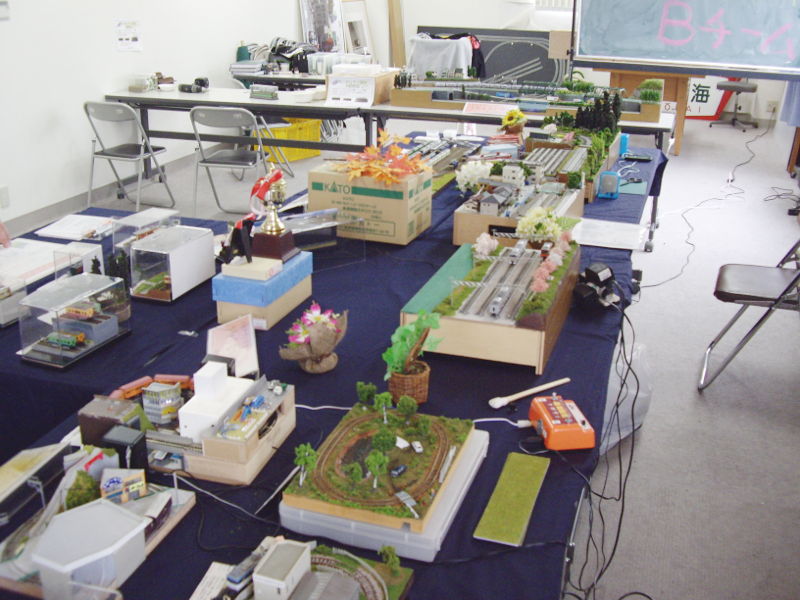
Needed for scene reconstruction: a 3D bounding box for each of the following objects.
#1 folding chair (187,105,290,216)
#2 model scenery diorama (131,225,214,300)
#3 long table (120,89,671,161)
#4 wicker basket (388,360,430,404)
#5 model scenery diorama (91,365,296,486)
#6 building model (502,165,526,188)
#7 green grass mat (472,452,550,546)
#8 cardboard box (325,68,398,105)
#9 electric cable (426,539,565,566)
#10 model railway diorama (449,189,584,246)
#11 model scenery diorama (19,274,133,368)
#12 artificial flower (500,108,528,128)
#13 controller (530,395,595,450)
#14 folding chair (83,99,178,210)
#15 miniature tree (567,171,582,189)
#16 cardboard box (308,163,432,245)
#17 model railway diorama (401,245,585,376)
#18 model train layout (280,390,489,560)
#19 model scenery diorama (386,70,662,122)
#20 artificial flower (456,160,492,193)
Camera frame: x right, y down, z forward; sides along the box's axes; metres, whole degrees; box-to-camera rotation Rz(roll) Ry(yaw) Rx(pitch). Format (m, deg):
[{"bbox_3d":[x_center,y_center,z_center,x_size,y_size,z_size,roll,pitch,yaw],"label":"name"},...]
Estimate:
[{"bbox_3d":[-0.989,-0.853,5.411,0.450,0.750,0.480,3,21,6],"label":"folding chair"},{"bbox_3d":[-0.590,-0.096,2.285,0.117,0.120,0.215,7,22,17],"label":"model scenery diorama"},{"bbox_3d":[-0.154,-0.898,5.626,3.600,0.700,0.460,7,22,16],"label":"long table"},{"bbox_3d":[0.018,0.160,1.698,0.077,0.062,0.077,0,21,0],"label":"wicker basket"},{"bbox_3d":[-0.356,0.190,1.519,0.300,0.125,0.208,6,21,15],"label":"model scenery diorama"},{"bbox_3d":[0.392,-0.420,2.964,0.075,0.070,0.055,7,21,16],"label":"building model"},{"bbox_3d":[0.182,0.307,1.384,0.068,0.007,0.253,7,21,16],"label":"green grass mat"},{"bbox_3d":[-0.235,-1.373,5.643,0.330,0.165,0.430,7,22,17],"label":"cardboard box"},{"bbox_3d":[0.143,0.358,1.249,0.204,0.006,0.020,-4,21,-13],"label":"electric cable"},{"bbox_3d":[0.396,-0.281,2.842,0.335,0.120,0.460,7,22,16],"label":"model railway diorama"},{"bbox_3d":[-0.711,0.037,1.919,0.125,0.125,0.220,8,22,19],"label":"model scenery diorama"},{"bbox_3d":[0.575,-0.895,4.352,0.135,0.115,0.120,10,23,23],"label":"artificial flower"},{"bbox_3d":[0.299,0.221,1.612,0.088,0.047,0.120,-1,21,-6],"label":"controller"},{"bbox_3d":[-1.786,-0.953,5.831,0.420,0.730,0.450,8,22,20],"label":"folding chair"},{"bbox_3d":[0.598,-0.410,2.998,0.055,0.057,0.055,7,22,16],"label":"miniature tree"},{"bbox_3d":[-0.091,-0.321,2.825,0.333,0.197,0.228,8,22,20],"label":"cardboard box"},{"bbox_3d":[0.245,-0.018,2.151,0.311,0.112,0.620,7,22,16],"label":"model railway diorama"},{"bbox_3d":[-0.014,0.245,1.372,0.234,0.130,0.310,7,21,16],"label":"model train layout"},{"bbox_3d":[0.750,-1.238,5.308,1.620,0.180,0.330,8,22,19],"label":"model scenery diorama"},{"bbox_3d":[0.247,-0.404,2.880,0.108,0.100,0.100,7,21,16],"label":"artificial flower"}]

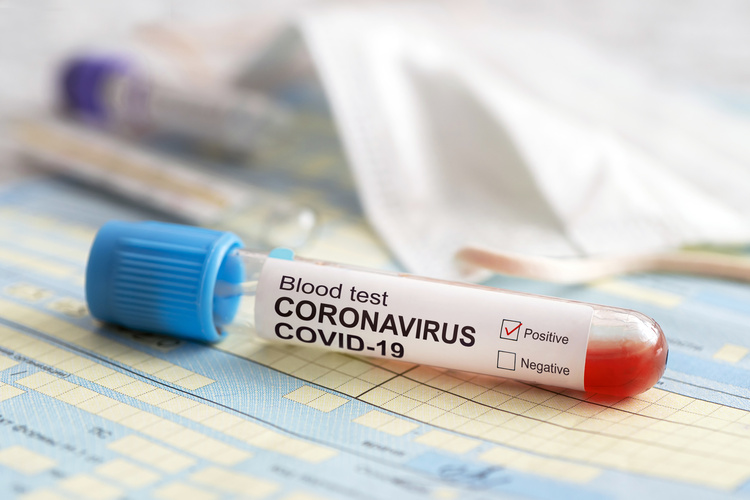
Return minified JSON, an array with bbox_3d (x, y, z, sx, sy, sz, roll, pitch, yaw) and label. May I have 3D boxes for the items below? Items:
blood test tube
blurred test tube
[{"bbox_3d":[0.000,0.009,0.225,0.084,0.016,0.016,8,12,14],"label":"blood test tube"},{"bbox_3d":[-0.048,-0.035,0.378,0.080,0.017,0.017,18,4,43],"label":"blurred test tube"}]

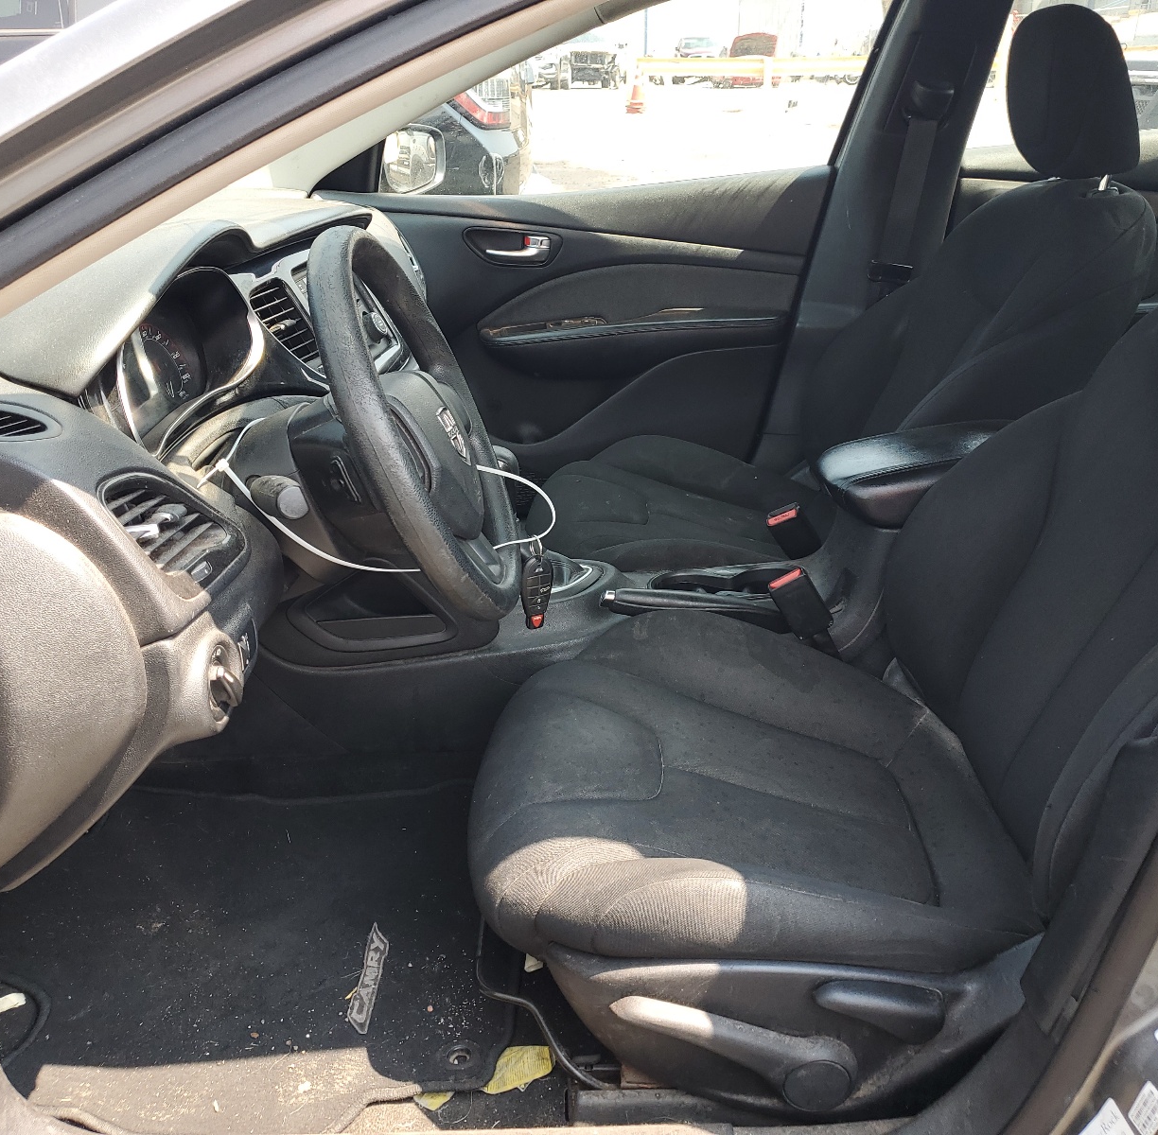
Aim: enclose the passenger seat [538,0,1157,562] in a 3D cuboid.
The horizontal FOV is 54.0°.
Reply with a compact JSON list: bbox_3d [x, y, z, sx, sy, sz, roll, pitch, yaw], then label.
[{"bbox_3d":[0.361,-0.316,1.713,0.895,0.945,0.540,0,24,2],"label":"passenger seat"}]

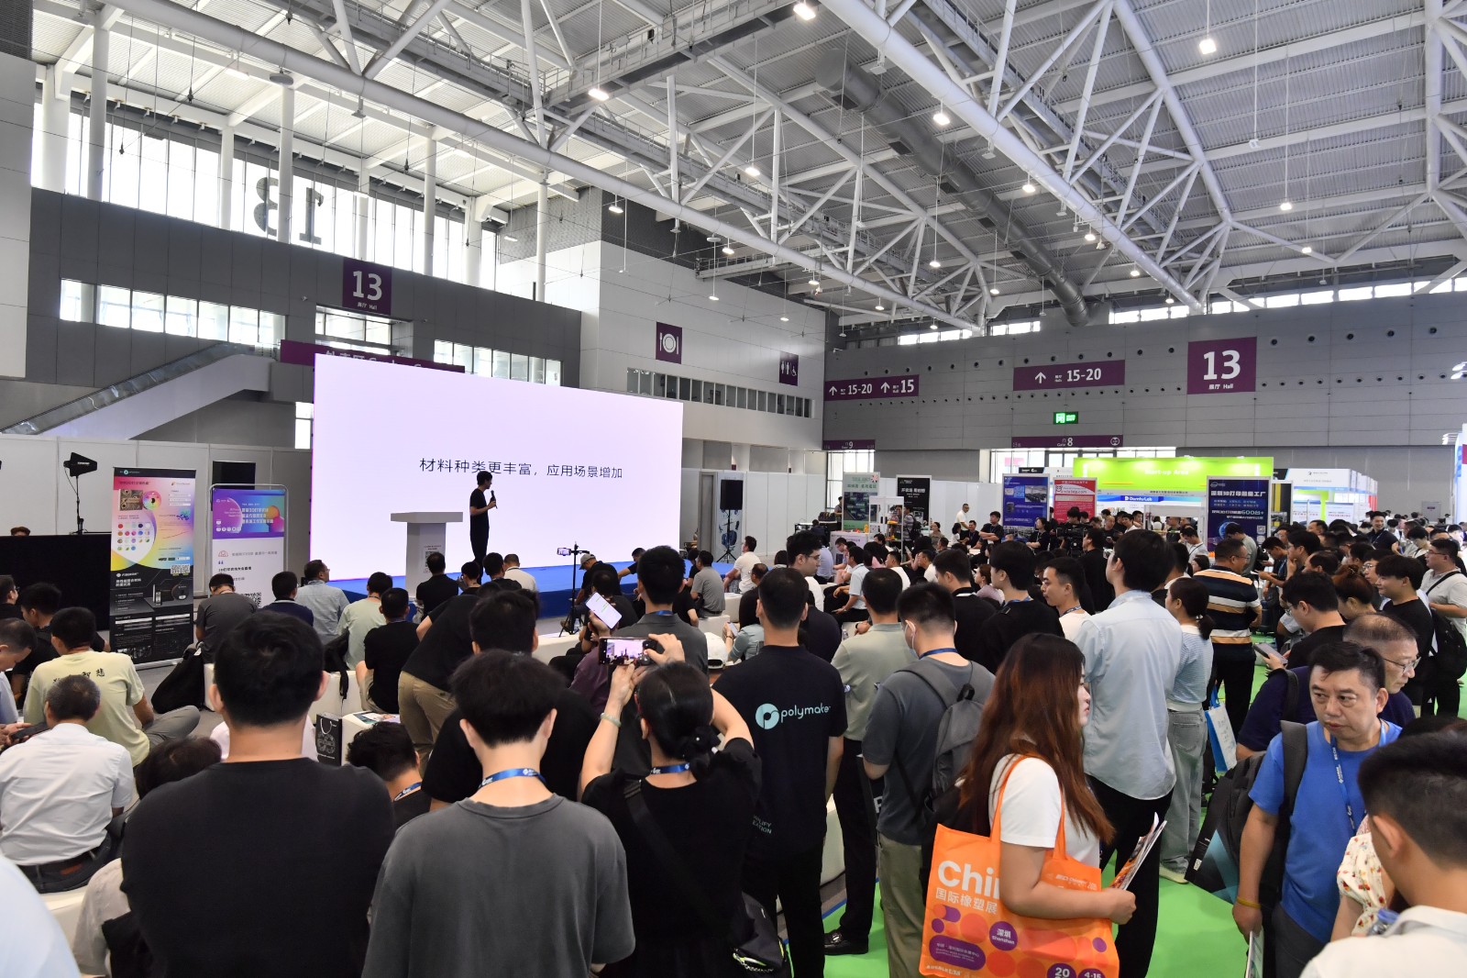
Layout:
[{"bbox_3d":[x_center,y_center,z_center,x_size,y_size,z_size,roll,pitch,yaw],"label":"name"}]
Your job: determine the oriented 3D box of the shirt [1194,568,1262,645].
[{"bbox_3d":[3.825,0.912,6.300,0.480,0.630,0.290,2,0,40],"label":"shirt"}]

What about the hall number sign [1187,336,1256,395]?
[{"bbox_3d":[36.767,-9.212,61.416,4.500,4.000,0.100,2,1,39],"label":"hall number sign"}]

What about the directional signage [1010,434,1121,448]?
[{"bbox_3d":[27.925,-3.927,68.579,9.030,0.960,0.100,2,1,39],"label":"directional signage"}]

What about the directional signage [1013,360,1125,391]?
[{"bbox_3d":[24.196,-8.195,59.000,7.800,1.730,0.150,2,0,39],"label":"directional signage"}]

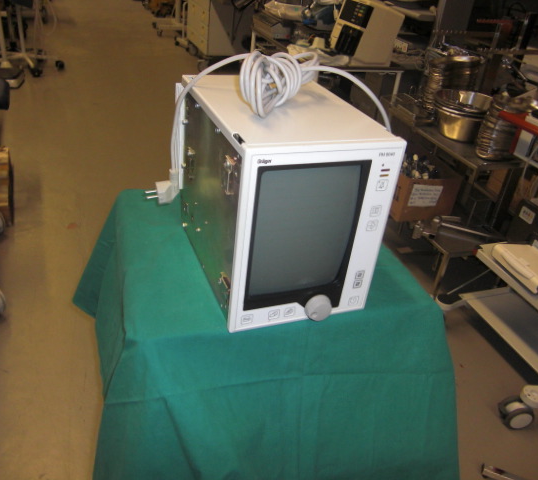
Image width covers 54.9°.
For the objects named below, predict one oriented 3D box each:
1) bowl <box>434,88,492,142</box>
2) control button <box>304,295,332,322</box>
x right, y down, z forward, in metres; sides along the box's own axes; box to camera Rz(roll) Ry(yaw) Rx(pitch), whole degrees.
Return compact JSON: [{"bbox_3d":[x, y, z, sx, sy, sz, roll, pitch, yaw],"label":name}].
[{"bbox_3d":[0.812,-0.511,2.155,0.250,0.150,0.250,5,31,-3],"label":"bowl"},{"bbox_3d":[0.075,0.104,0.784,0.040,0.040,0.015,-7,33,-21],"label":"control button"}]

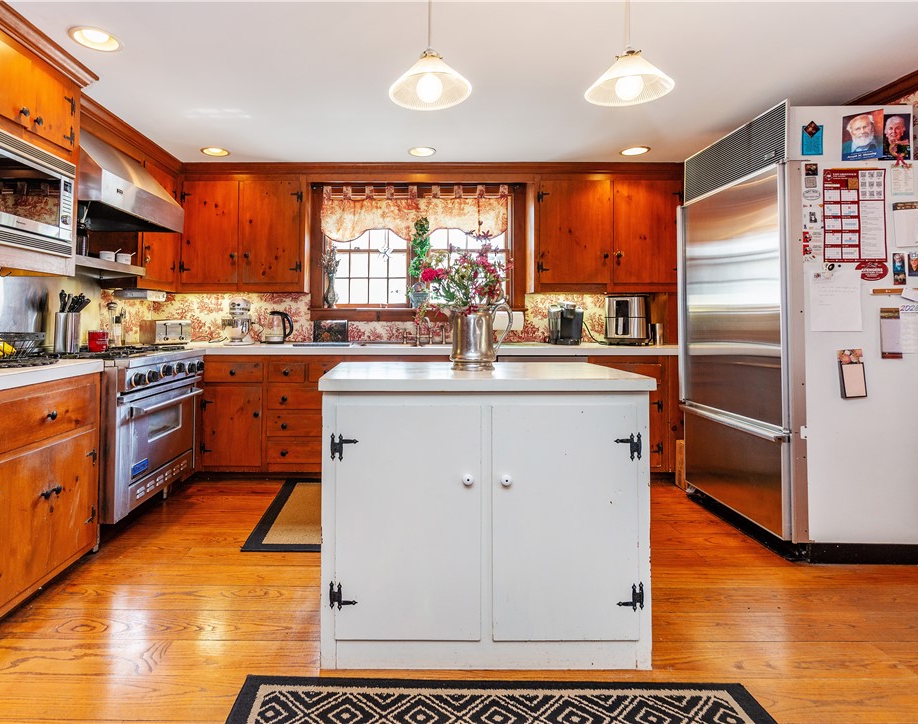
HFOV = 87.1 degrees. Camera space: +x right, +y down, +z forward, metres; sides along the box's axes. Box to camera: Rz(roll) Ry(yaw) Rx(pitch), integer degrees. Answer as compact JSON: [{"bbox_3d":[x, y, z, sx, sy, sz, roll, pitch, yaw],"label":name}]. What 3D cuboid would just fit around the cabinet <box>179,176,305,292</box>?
[{"bbox_3d":[-1.616,-0.955,3.715,0.934,0.860,0.330,0,2,-2],"label":"cabinet"}]

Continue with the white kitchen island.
[{"bbox_3d":[0.075,0.508,1.800,1.040,0.880,0.560,0,3,-2],"label":"white kitchen island"}]

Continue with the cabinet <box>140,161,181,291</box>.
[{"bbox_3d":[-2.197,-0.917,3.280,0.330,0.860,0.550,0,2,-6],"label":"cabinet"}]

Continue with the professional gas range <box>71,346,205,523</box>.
[{"bbox_3d":[-2.065,0.375,2.800,0.700,0.930,0.910,0,3,-6],"label":"professional gas range"}]

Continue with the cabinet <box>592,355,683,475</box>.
[{"bbox_3d":[1.147,0.336,3.540,0.610,0.800,0.600,0,2,-2],"label":"cabinet"}]

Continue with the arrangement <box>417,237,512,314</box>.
[{"bbox_3d":[0.022,-0.321,1.770,0.330,0.285,0.290,0,2,0],"label":"arrangement"}]

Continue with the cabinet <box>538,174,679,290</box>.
[{"bbox_3d":[1.115,-0.965,3.730,1.100,0.870,0.310,0,3,-2],"label":"cabinet"}]

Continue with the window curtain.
[{"bbox_3d":[-0.350,-1.170,3.820,1.490,0.440,0.070,0,3,-2],"label":"window curtain"}]

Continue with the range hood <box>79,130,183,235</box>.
[{"bbox_3d":[-1.988,-0.991,2.630,0.600,0.440,0.820,0,2,-6],"label":"range hood"}]

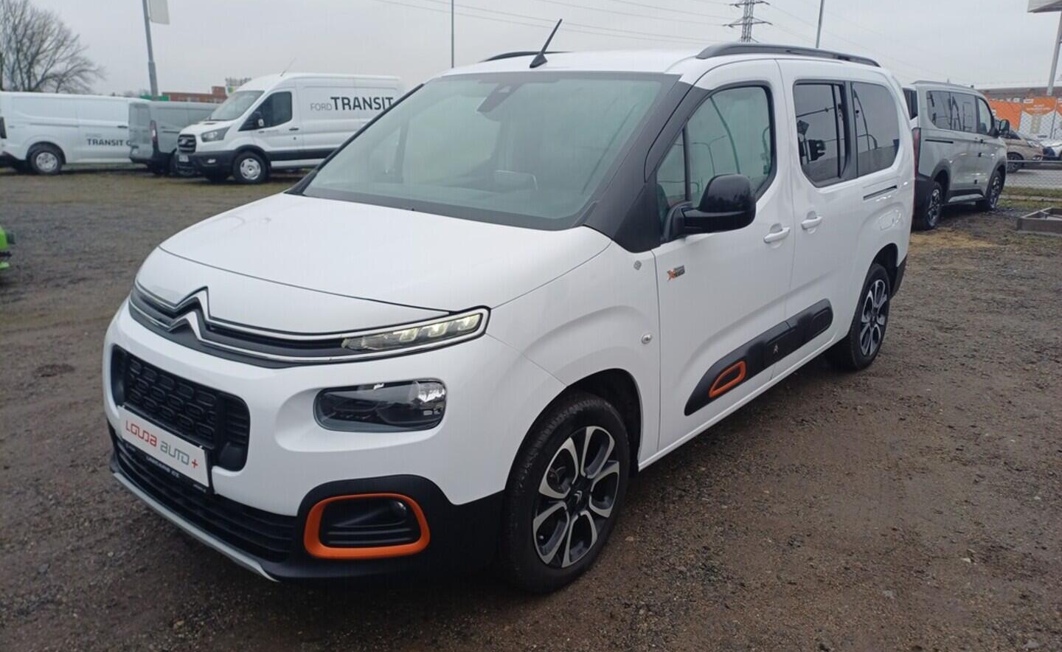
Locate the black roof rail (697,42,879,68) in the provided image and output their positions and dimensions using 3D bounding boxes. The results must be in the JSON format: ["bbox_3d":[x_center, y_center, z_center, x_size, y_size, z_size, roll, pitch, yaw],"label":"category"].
[{"bbox_3d":[1.399,-1.350,3.870,0.070,0.110,2.300,13,20,38],"label":"black roof rail"}]

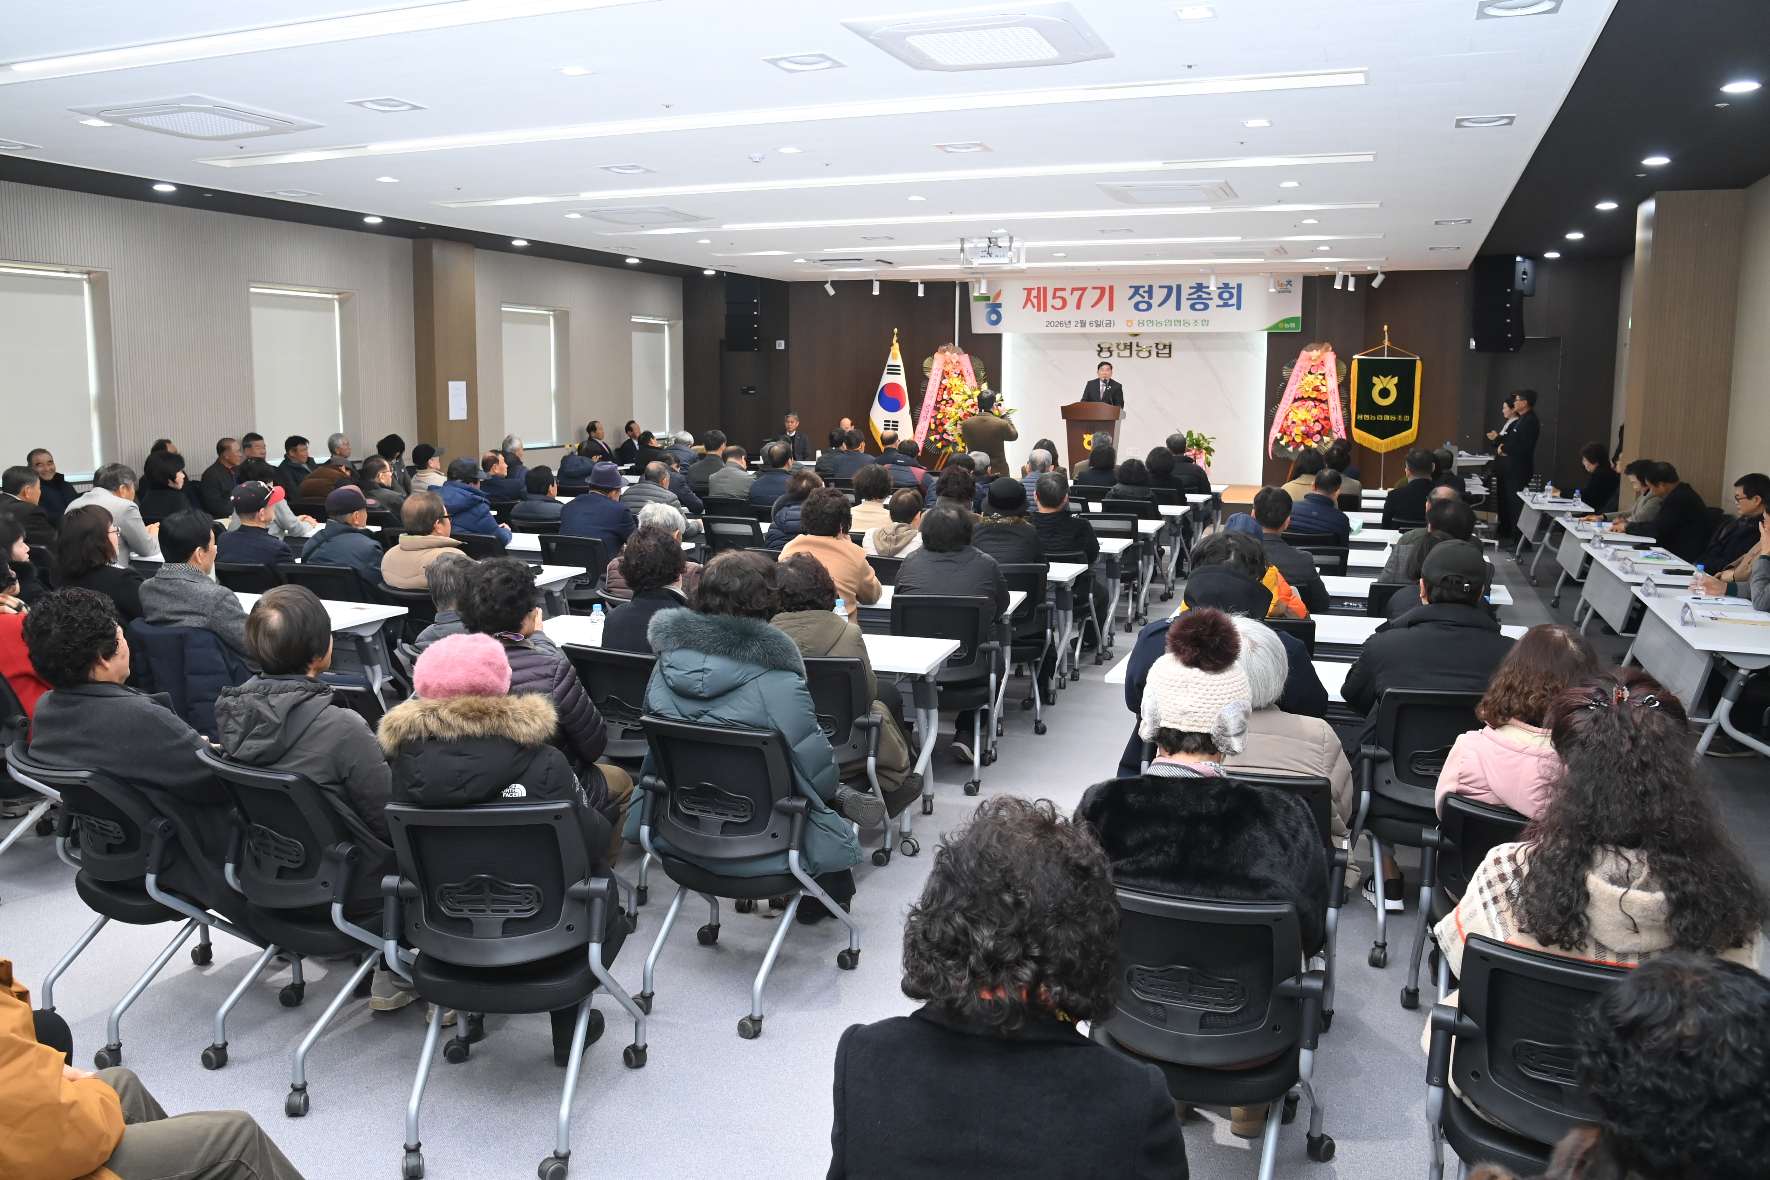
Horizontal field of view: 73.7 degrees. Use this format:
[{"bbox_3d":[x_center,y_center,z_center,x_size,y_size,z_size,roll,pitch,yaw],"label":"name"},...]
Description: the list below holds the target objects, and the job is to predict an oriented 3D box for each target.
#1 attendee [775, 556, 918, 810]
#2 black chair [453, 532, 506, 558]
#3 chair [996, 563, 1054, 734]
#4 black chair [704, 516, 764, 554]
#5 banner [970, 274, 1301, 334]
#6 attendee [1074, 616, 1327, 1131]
[{"bbox_3d":[-0.215,0.420,4.521,0.530,1.180,0.800,3,10,11],"label":"attendee"},{"bbox_3d":[-2.397,0.065,7.189,0.550,0.860,0.570,6,11,24],"label":"black chair"},{"bbox_3d":[0.629,0.260,6.419,0.550,0.860,0.570,0,10,-9],"label":"chair"},{"bbox_3d":[-1.024,-0.102,8.276,0.550,0.860,0.570,4,10,15],"label":"black chair"},{"bbox_3d":[3.350,-3.890,16.104,4.520,0.730,0.030,5,11,22],"label":"banner"},{"bbox_3d":[0.658,0.691,2.579,0.540,1.360,0.750,3,10,13],"label":"attendee"}]

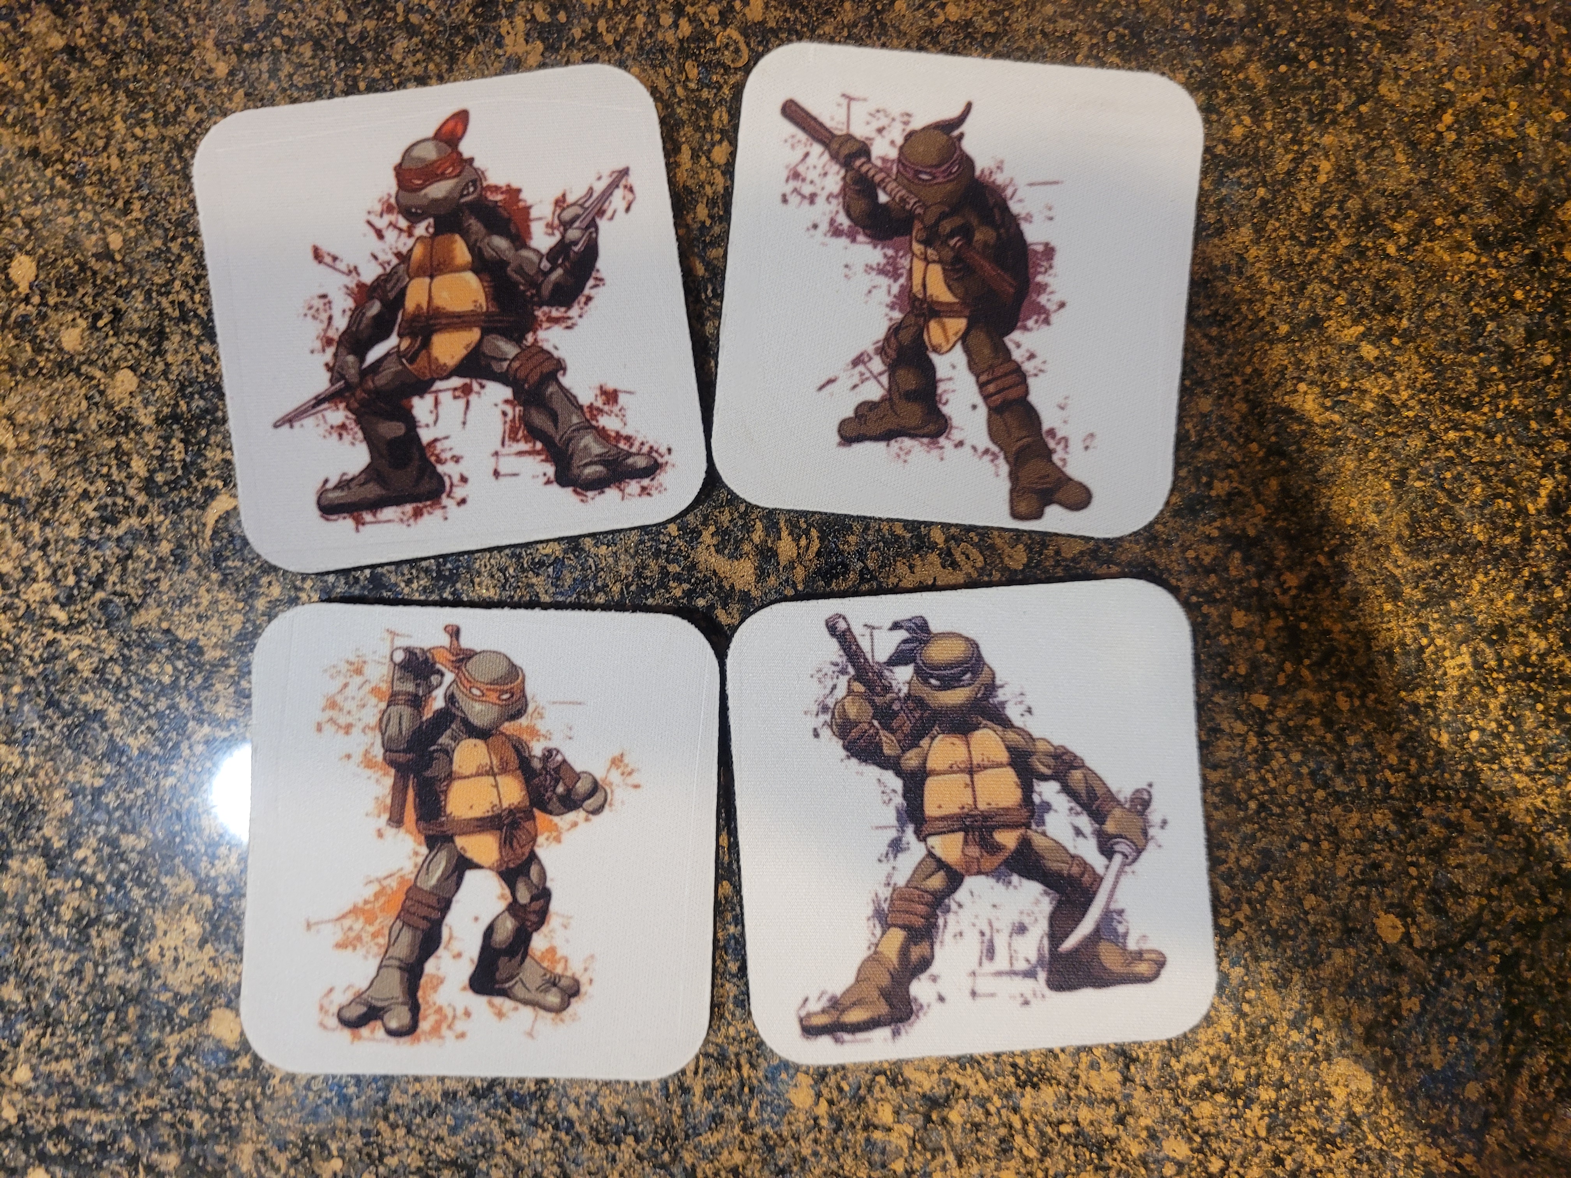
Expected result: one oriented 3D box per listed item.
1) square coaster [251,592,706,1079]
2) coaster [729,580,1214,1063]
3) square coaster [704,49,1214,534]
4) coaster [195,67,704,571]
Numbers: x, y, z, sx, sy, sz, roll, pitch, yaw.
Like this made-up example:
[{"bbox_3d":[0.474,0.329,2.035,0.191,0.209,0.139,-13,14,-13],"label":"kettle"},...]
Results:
[{"bbox_3d":[-0.064,0.053,0.250,0.098,0.004,0.098,2,90,-1],"label":"square coaster"},{"bbox_3d":[0.039,0.049,0.251,0.098,0.004,0.098,-4,90,-1],"label":"coaster"},{"bbox_3d":[0.036,-0.063,0.252,0.098,0.004,0.098,5,90,-1],"label":"square coaster"},{"bbox_3d":[-0.070,-0.057,0.250,0.098,0.004,0.098,-8,90,-1],"label":"coaster"}]

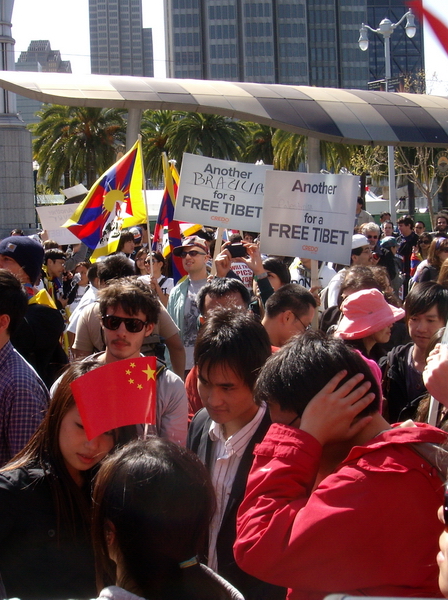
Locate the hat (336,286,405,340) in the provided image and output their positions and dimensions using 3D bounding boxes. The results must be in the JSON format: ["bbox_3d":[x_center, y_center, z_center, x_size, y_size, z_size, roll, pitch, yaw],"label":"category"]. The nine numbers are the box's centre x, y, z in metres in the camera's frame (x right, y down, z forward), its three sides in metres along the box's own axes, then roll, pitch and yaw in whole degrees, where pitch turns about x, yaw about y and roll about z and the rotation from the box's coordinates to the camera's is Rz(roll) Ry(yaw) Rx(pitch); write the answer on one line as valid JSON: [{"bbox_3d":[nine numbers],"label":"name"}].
[{"bbox_3d":[0.630,0.063,3.800,0.320,0.160,0.310,-17,6,-6],"label":"hat"}]

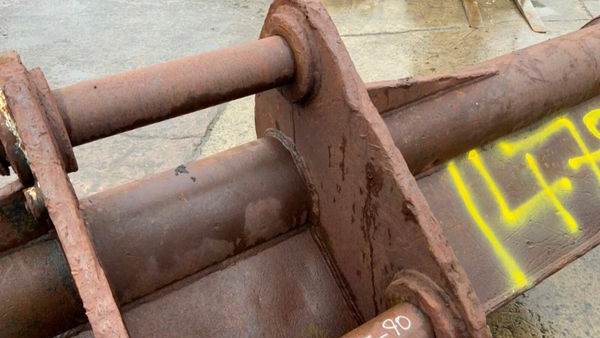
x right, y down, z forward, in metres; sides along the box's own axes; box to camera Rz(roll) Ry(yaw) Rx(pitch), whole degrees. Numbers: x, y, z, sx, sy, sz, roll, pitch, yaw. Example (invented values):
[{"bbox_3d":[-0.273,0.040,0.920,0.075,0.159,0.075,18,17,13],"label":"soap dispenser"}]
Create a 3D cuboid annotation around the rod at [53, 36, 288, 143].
[{"bbox_3d":[-0.198,-0.140,0.860,0.400,0.090,0.090,-20,41,-22],"label":"rod"}]

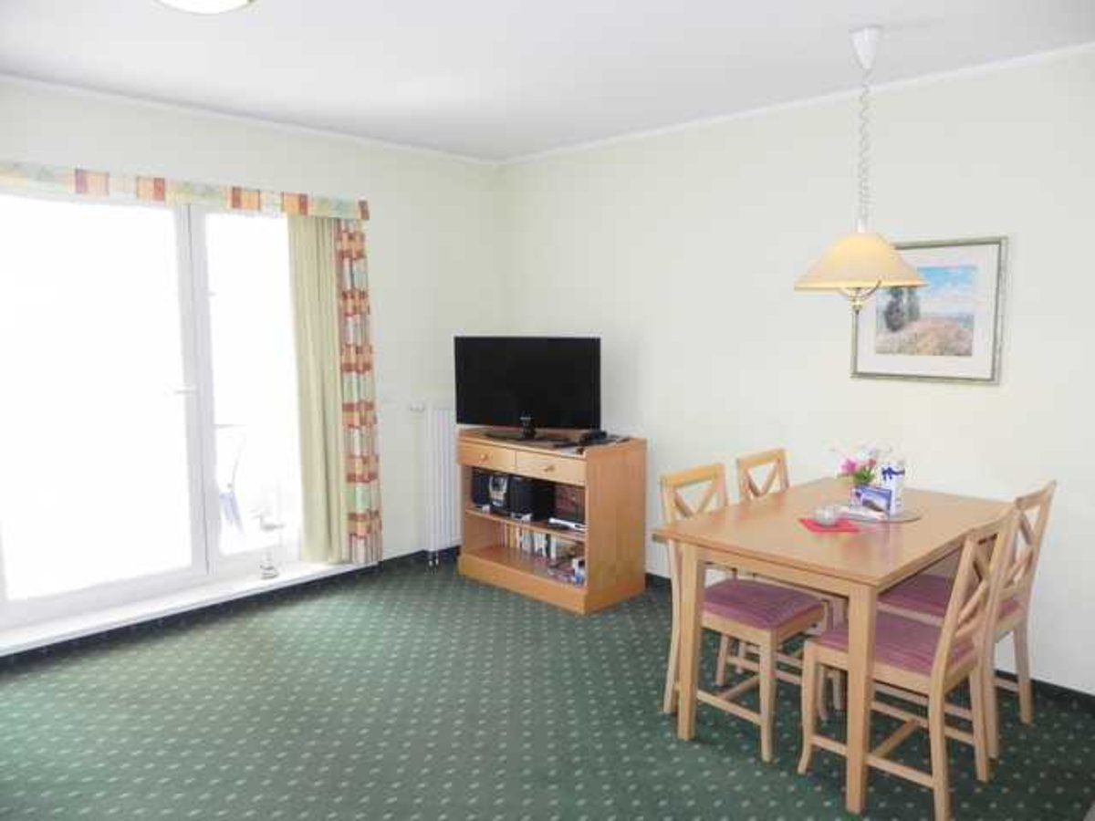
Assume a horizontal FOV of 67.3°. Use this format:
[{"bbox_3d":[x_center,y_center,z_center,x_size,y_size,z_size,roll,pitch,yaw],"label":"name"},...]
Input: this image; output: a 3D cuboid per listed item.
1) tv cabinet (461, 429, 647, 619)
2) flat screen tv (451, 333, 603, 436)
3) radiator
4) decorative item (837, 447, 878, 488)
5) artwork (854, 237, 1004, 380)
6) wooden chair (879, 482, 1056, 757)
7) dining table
[{"bbox_3d":[0.015,0.549,4.630,0.970,0.860,0.470,6,9,44],"label":"tv cabinet"},{"bbox_3d":[-0.120,-0.124,4.629,0.850,0.570,0.210,2,7,18],"label":"flat screen tv"},{"bbox_3d":[-0.591,0.415,5.057,0.110,0.920,0.360,6,9,44],"label":"radiator"},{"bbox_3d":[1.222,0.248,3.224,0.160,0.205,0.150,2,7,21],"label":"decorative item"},{"bbox_3d":[1.569,-0.414,3.428,0.600,0.570,0.030,6,9,44],"label":"artwork"},{"bbox_3d":[1.508,0.708,3.023,0.500,0.900,0.430,6,9,44],"label":"wooden chair"},{"bbox_3d":[1.111,0.770,3.131,0.790,0.755,1.340,6,9,44],"label":"dining table"}]

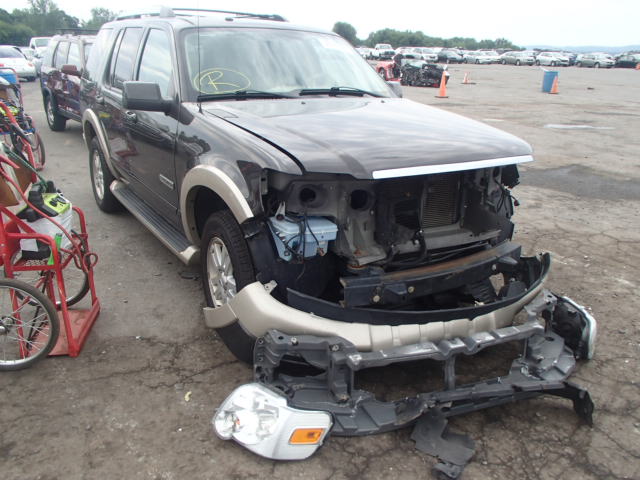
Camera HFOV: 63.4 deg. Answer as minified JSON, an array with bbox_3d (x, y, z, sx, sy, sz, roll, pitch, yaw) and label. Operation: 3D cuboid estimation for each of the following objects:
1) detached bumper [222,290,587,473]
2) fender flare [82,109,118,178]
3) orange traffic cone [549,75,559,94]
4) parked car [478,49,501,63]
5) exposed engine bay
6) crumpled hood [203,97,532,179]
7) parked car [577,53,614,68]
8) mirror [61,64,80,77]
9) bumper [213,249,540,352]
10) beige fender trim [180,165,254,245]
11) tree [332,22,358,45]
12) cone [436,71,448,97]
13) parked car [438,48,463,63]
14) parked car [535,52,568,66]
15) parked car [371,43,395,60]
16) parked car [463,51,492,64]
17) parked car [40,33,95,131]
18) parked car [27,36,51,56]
[{"bbox_3d":[0.499,0.583,2.342,1.830,0.330,0.750,-5,21,-16],"label":"detached bumper"},{"bbox_3d":[-2.086,-0.946,4.798,0.100,0.530,1.070,-13,24,-32],"label":"fender flare"},{"bbox_3d":[9.347,-6.198,20.639,0.380,0.700,0.380,1,20,0],"label":"orange traffic cone"},{"bbox_3d":[20.957,-22.422,63.694,1.800,1.460,4.600,0,20,-2],"label":"parked car"},{"bbox_3d":[0.404,-0.163,2.852,1.520,0.620,0.700,-13,24,-32],"label":"exposed engine bay"},{"bbox_3d":[0.306,-0.589,2.846,1.520,0.260,1.320,-12,23,-32],"label":"crumpled hood"},{"bbox_3d":[28.666,-18.765,54.032,1.800,1.450,4.650,0,20,-2],"label":"parked car"},{"bbox_3d":[-3.792,-2.582,7.900,0.260,0.170,0.140,-12,23,-30],"label":"mirror"},{"bbox_3d":[0.420,0.358,2.747,1.920,0.430,0.660,-8,22,-22],"label":"bumper"},{"bbox_3d":[-0.519,-0.112,2.621,0.110,0.510,0.900,-12,23,-32],"label":"beige fender trim"},{"bbox_3d":[5.736,-45.437,116.450,6.000,7.000,6.000,1,20,0],"label":"tree"},{"bbox_3d":[4.310,-5.464,18.101,0.390,0.900,0.390,5,21,12],"label":"cone"},{"bbox_3d":[15.906,-22.315,63.115,1.800,1.550,4.500,0,20,-2],"label":"parked car"},{"bbox_3d":[25.770,-20.040,57.367,1.800,1.450,4.700,-2,20,-7],"label":"parked car"},{"bbox_3d":[8.820,-25.919,71.970,1.980,1.950,5.600,-2,20,-7],"label":"parked car"},{"bbox_3d":[19.506,-22.172,62.920,1.780,1.450,4.650,-2,20,-7],"label":"parked car"},{"bbox_3d":[-3.549,-2.720,9.224,1.780,1.750,4.650,-15,25,-36],"label":"parked car"},{"bbox_3d":[-24.112,-16.626,45.663,2.000,2.100,5.400,-9,22,-23],"label":"parked car"}]

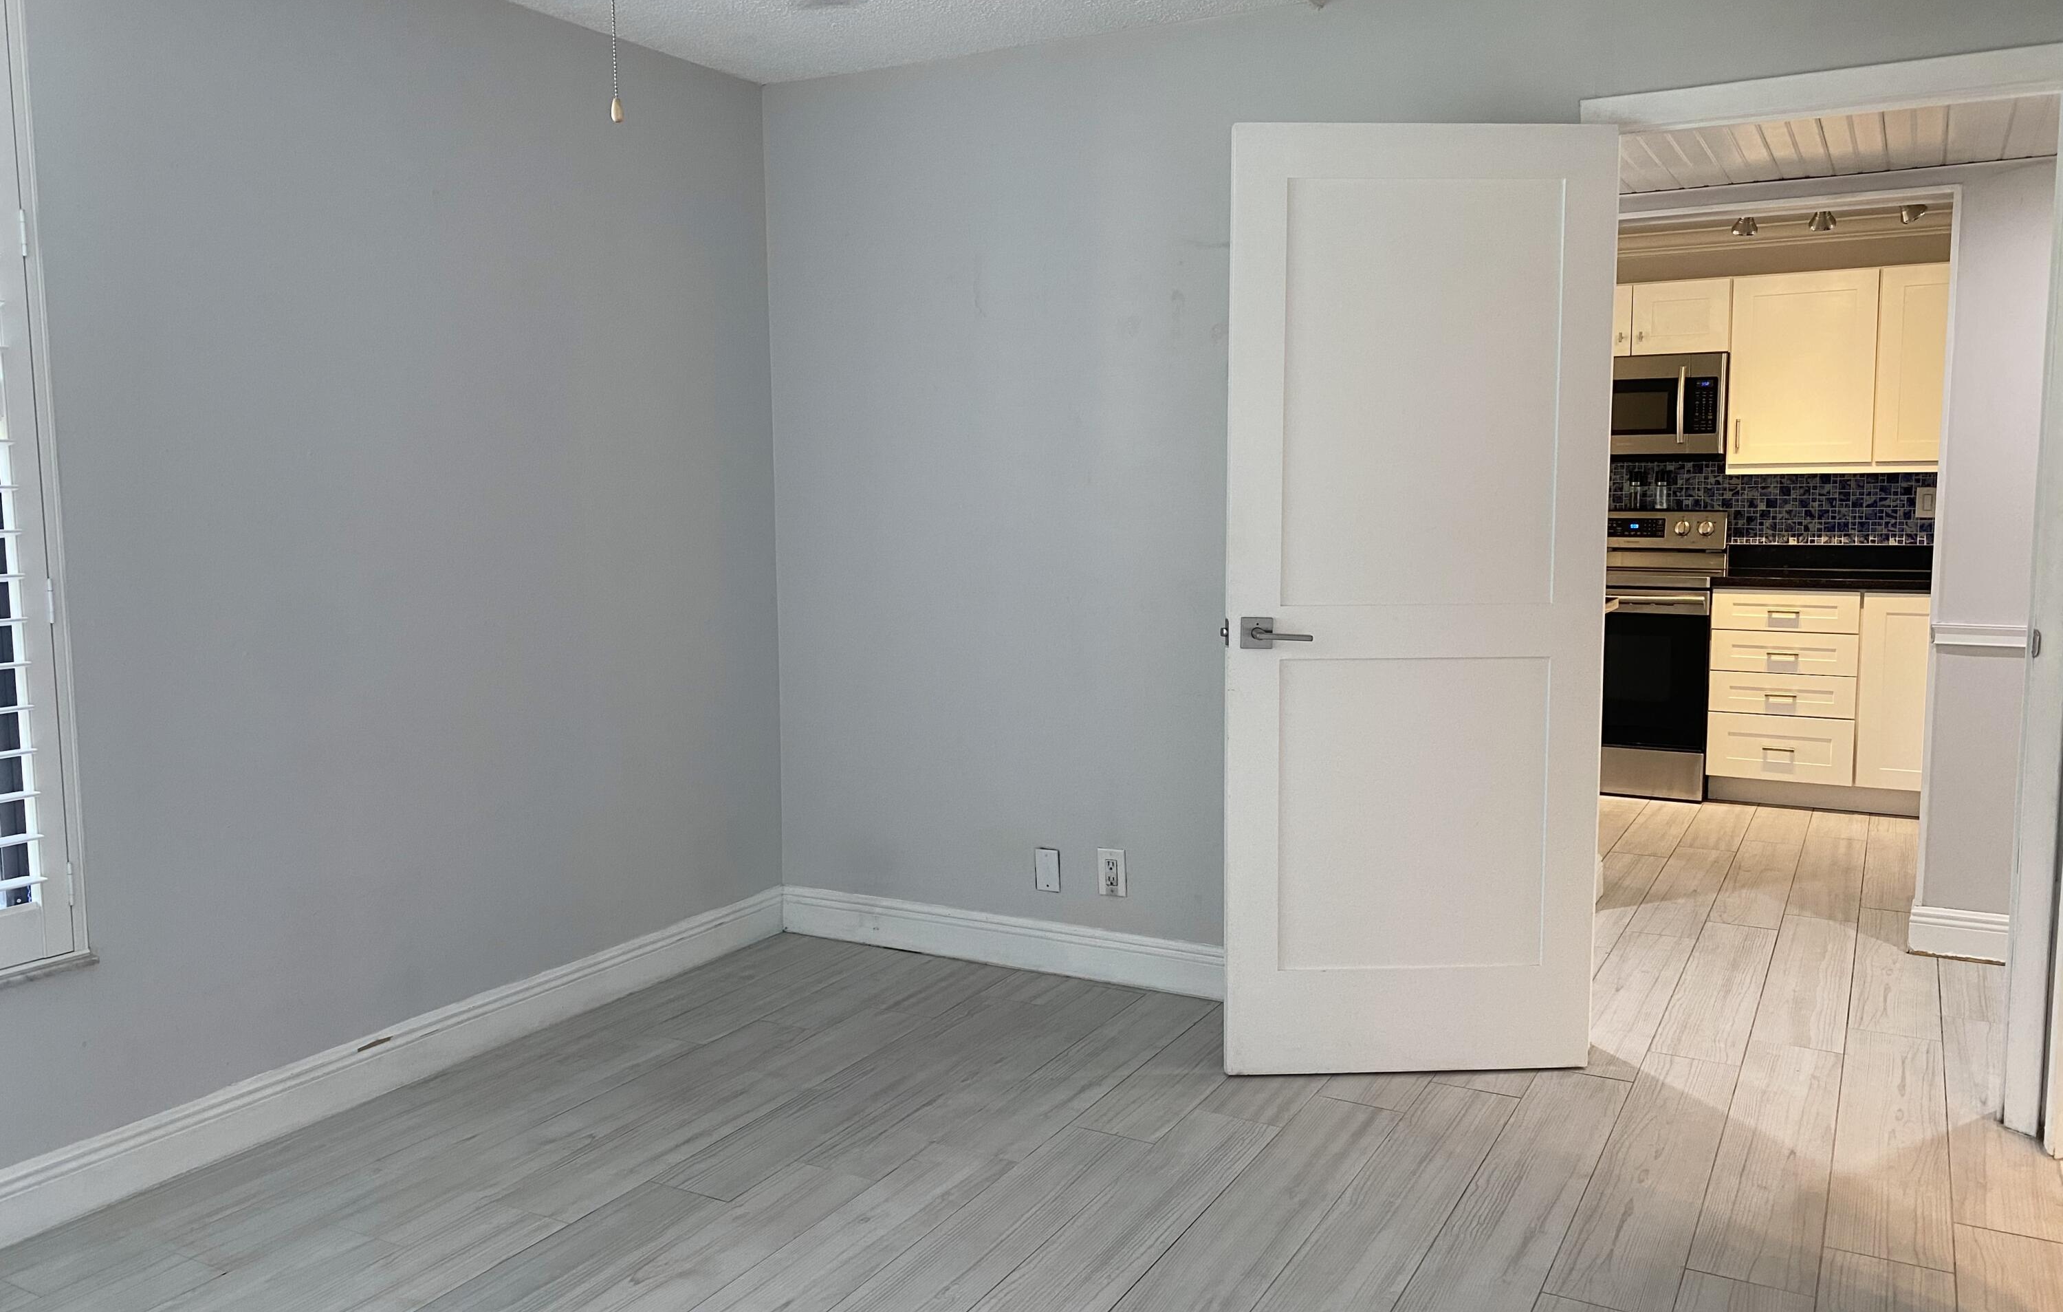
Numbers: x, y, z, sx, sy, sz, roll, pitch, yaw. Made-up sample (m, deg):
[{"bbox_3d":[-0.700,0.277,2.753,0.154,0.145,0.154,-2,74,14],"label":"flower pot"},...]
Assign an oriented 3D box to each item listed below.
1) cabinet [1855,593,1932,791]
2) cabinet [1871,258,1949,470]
[{"bbox_3d":[3.563,0.120,6.174,0.470,0.744,0.620,3,7,28],"label":"cabinet"},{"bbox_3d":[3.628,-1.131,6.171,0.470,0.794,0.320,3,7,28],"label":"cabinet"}]

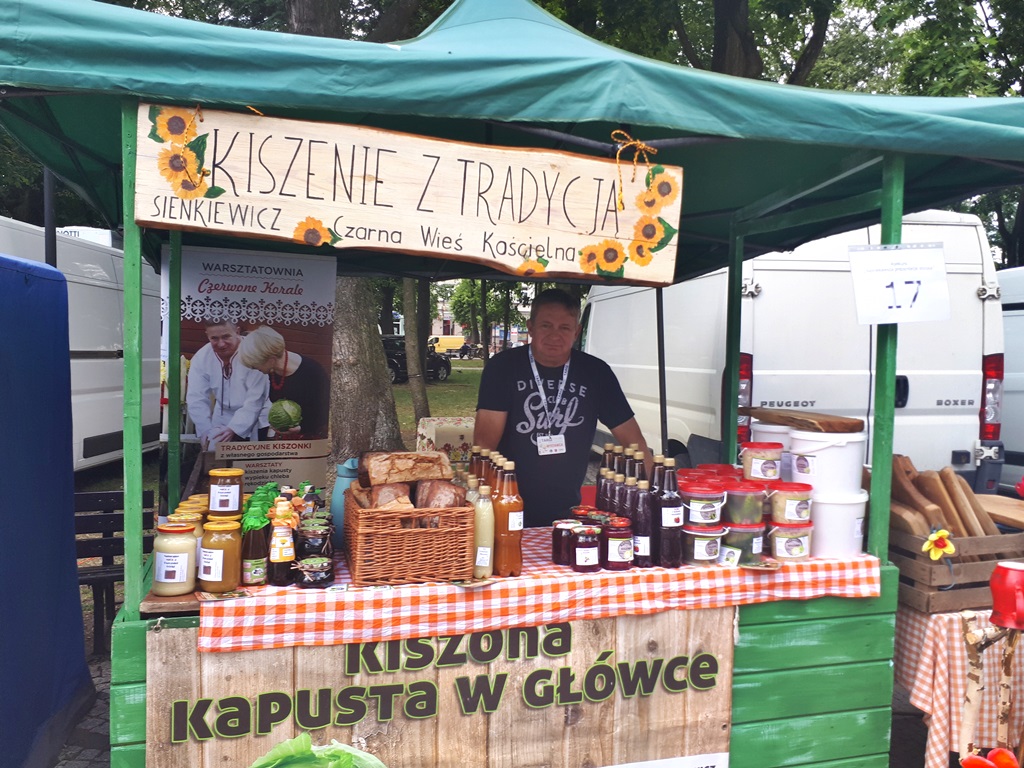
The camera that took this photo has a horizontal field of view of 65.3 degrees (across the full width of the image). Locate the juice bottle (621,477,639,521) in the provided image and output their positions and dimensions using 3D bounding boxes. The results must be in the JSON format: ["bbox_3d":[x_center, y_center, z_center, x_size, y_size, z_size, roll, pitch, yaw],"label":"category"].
[{"bbox_3d":[0.337,0.384,2.273,0.053,0.231,0.053,0,3,-15],"label":"juice bottle"}]

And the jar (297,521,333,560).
[{"bbox_3d":[-0.538,0.429,2.182,0.092,0.066,0.092,0,3,-14],"label":"jar"}]

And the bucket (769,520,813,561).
[{"bbox_3d":[0.782,0.431,2.235,0.126,0.092,0.126,1,2,14],"label":"bucket"}]

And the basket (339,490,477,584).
[{"bbox_3d":[-0.280,0.398,2.123,0.300,0.193,0.250,0,3,-15],"label":"basket"}]

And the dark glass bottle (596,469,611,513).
[{"bbox_3d":[0.291,0.384,2.505,0.057,0.236,0.057,0,2,-15],"label":"dark glass bottle"}]

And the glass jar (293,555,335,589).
[{"bbox_3d":[-0.488,0.468,1.988,0.087,0.060,0.087,1,3,0],"label":"glass jar"}]

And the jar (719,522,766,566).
[{"bbox_3d":[0.658,0.449,2.283,0.123,0.112,0.123,1,3,0],"label":"jar"}]

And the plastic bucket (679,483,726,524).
[{"bbox_3d":[0.568,0.357,2.362,0.129,0.117,0.129,1,3,14],"label":"plastic bucket"}]

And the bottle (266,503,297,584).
[{"bbox_3d":[-0.570,0.392,1.979,0.070,0.199,0.070,0,2,-16],"label":"bottle"}]

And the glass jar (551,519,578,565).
[{"bbox_3d":[0.155,0.441,2.231,0.082,0.113,0.082,1,3,0],"label":"glass jar"}]

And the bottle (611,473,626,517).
[{"bbox_3d":[0.323,0.398,2.416,0.055,0.244,0.055,1,3,8],"label":"bottle"}]

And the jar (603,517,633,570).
[{"bbox_3d":[0.307,0.459,2.301,0.086,0.133,0.086,1,3,8],"label":"jar"}]

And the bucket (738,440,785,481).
[{"bbox_3d":[0.750,0.231,2.390,0.126,0.097,0.126,0,2,3],"label":"bucket"}]

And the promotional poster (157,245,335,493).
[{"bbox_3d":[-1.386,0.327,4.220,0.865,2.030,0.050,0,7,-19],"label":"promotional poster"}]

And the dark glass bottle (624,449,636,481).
[{"bbox_3d":[0.348,0.332,2.339,0.073,0.284,0.073,1,2,9],"label":"dark glass bottle"}]

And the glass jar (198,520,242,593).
[{"bbox_3d":[-0.710,0.417,1.944,0.102,0.152,0.102,0,2,0],"label":"glass jar"}]

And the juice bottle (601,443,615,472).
[{"bbox_3d":[0.316,0.354,2.637,0.074,0.308,0.074,1,3,7],"label":"juice bottle"}]

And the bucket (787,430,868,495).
[{"bbox_3d":[0.960,0.239,2.401,0.225,0.187,0.225,1,3,0],"label":"bucket"}]

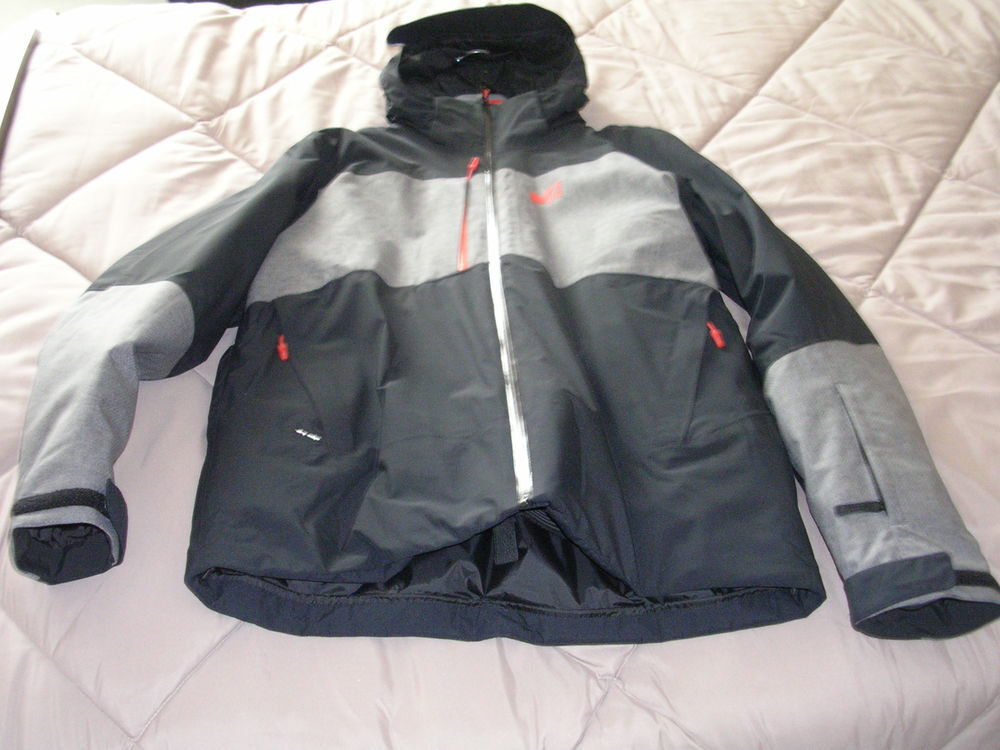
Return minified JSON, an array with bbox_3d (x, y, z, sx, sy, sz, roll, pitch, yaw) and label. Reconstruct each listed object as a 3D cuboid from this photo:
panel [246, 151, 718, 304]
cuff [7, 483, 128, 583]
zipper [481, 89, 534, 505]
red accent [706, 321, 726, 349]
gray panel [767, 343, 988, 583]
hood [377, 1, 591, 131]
[{"bbox_3d":[-0.017,-0.207,1.417,0.568,0.077,0.271,-2,44,-3],"label":"panel"},{"bbox_3d":[-0.424,0.156,1.075,0.111,0.064,0.082,-2,44,-3],"label":"cuff"},{"bbox_3d":[-0.001,-0.135,1.291,0.031,0.031,0.706,-2,48,-3],"label":"zipper"},{"bbox_3d":[0.250,-0.046,1.274,0.016,0.010,0.043,-10,45,-11],"label":"red accent"},{"bbox_3d":[0.389,0.077,1.158,0.169,0.070,0.307,-4,44,-5],"label":"gray panel"},{"bbox_3d":[-0.020,-0.447,1.634,0.286,0.159,0.271,-2,44,-3],"label":"hood"}]

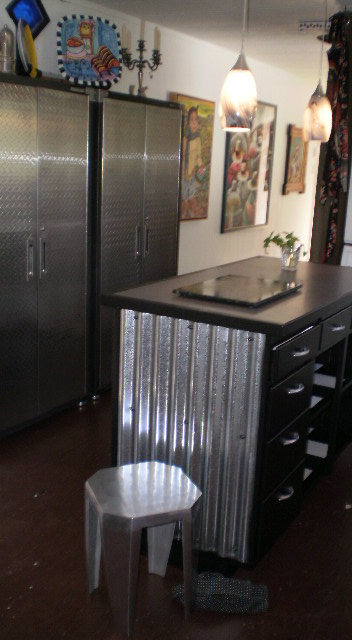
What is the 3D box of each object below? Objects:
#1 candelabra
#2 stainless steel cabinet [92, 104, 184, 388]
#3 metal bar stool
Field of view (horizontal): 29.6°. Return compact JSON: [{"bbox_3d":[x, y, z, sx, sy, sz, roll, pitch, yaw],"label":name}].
[{"bbox_3d":[-0.223,-1.573,4.206,0.250,0.383,0.240,4,14,6],"label":"candelabra"},{"bbox_3d":[-0.415,-0.474,4.216,0.460,1.783,0.906,11,16,30],"label":"stainless steel cabinet"},{"bbox_3d":[-0.113,0.738,2.187,0.345,0.411,0.330,-4,15,-24],"label":"metal bar stool"}]

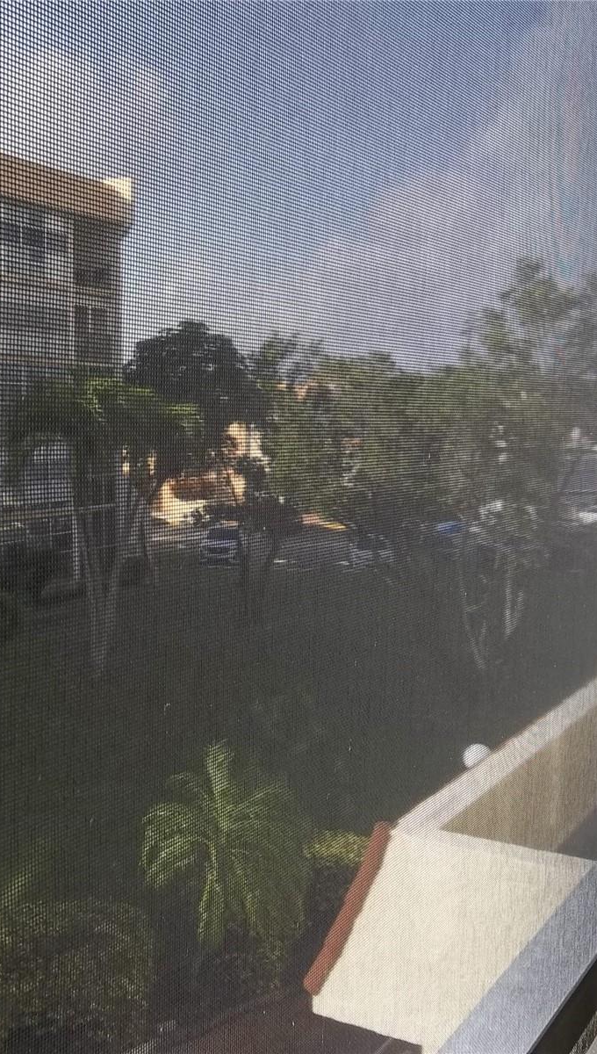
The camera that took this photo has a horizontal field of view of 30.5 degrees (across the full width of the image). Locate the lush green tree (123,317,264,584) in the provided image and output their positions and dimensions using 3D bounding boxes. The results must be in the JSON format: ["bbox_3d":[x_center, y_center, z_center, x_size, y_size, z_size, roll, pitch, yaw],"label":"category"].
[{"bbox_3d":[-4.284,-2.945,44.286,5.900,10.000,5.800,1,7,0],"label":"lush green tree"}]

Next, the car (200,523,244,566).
[{"bbox_3d":[-3.303,0.559,49.851,1.870,1.660,4.600,1,7,2],"label":"car"}]

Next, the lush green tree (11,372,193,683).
[{"bbox_3d":[-4.949,-0.025,27.602,4.750,7.600,4.500,1,7,0],"label":"lush green tree"}]

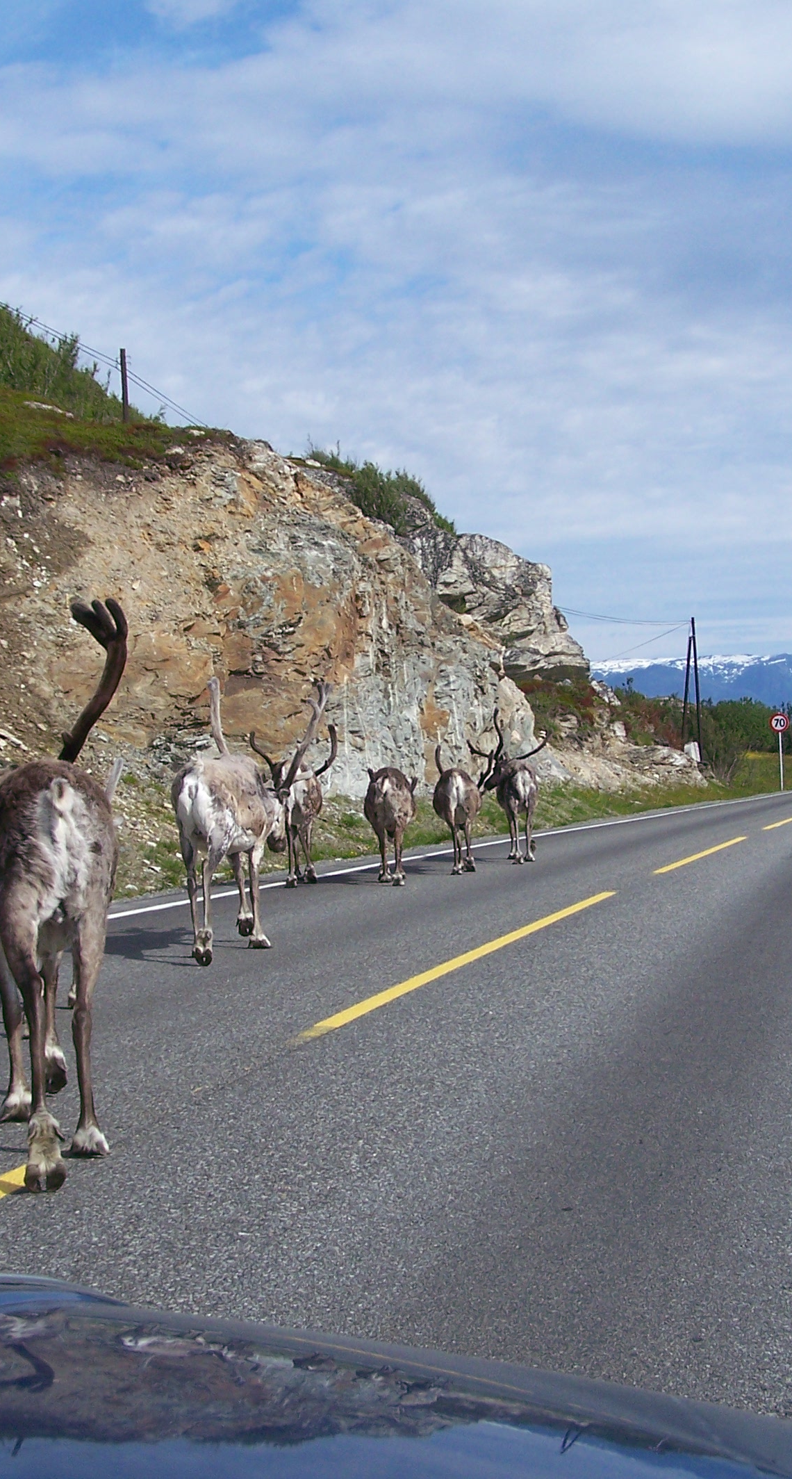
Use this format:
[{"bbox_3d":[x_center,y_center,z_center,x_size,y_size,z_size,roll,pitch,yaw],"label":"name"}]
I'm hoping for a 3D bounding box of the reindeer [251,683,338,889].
[{"bbox_3d":[-0.874,0.596,19.497,0.660,1.370,1.600,-2,0,-3],"label":"reindeer"}]

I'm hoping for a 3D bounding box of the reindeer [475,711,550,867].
[{"bbox_3d":[1.215,0.525,23.770,0.740,1.550,1.550,-2,0,-3],"label":"reindeer"}]

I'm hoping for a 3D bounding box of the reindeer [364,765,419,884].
[{"bbox_3d":[-0.019,0.746,19.596,0.470,1.050,1.600,-2,0,4],"label":"reindeer"}]

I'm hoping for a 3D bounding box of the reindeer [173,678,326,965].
[{"bbox_3d":[-0.849,0.427,12.526,0.680,1.560,1.620,-2,0,16],"label":"reindeer"}]

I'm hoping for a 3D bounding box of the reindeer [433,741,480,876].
[{"bbox_3d":[0.637,0.674,21.595,0.500,1.220,1.600,-2,0,5],"label":"reindeer"}]

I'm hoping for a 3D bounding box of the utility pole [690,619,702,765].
[{"bbox_3d":[17.421,-2.777,125.000,0.300,8.501,0.300,-3,0,0],"label":"utility pole"}]

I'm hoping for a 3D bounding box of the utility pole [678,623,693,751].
[{"bbox_3d":[16.807,-2.711,125.000,0.300,7.481,0.300,4,0,0],"label":"utility pole"}]

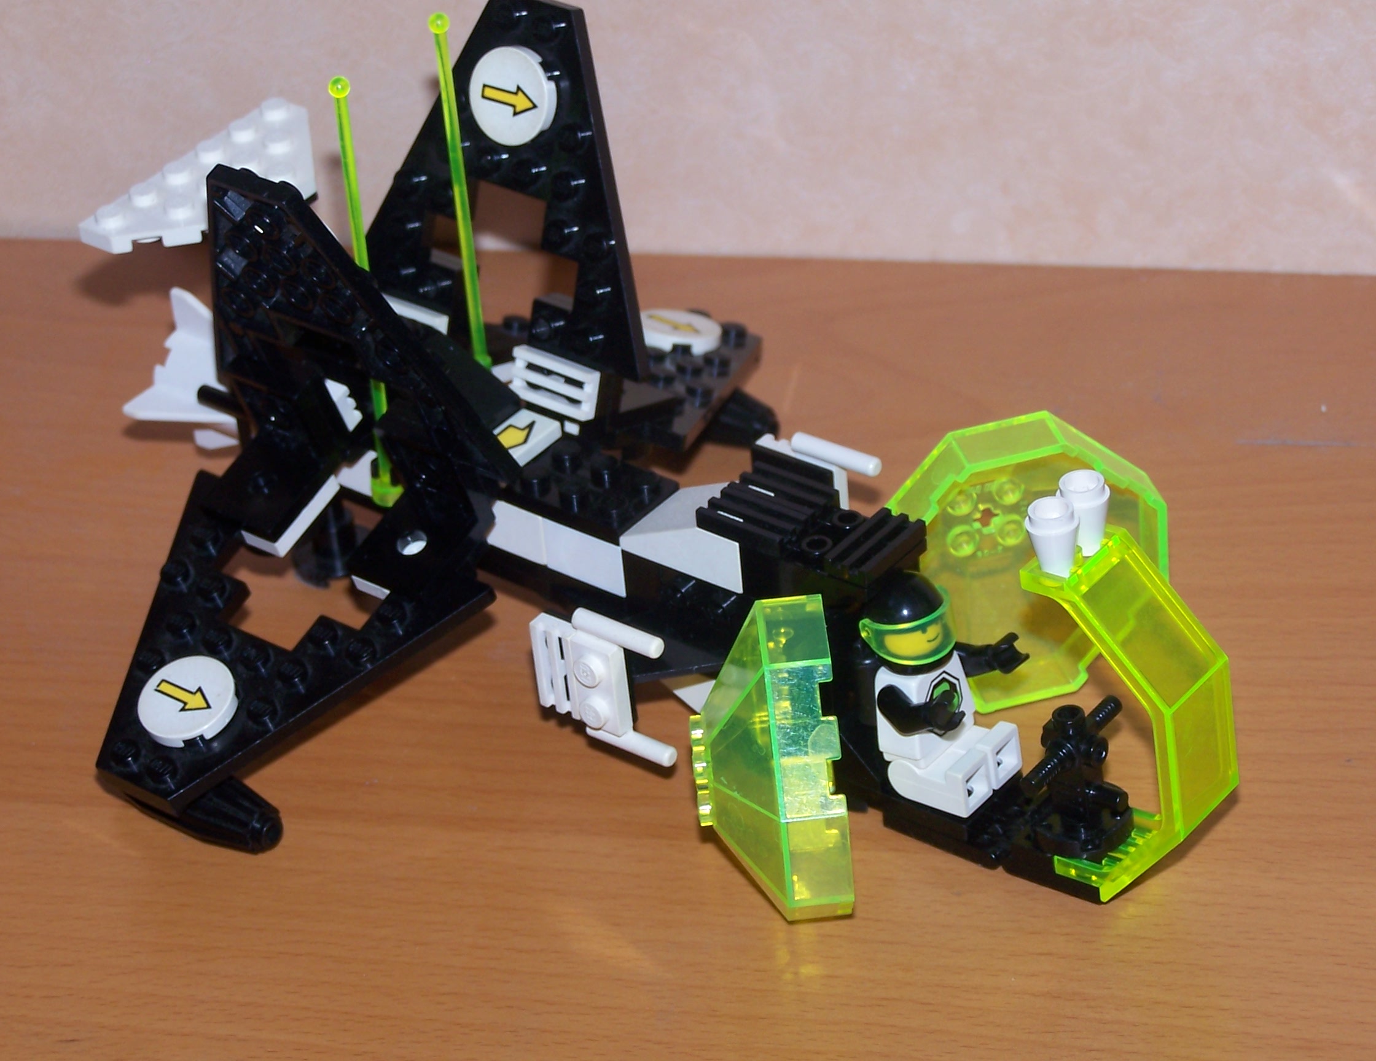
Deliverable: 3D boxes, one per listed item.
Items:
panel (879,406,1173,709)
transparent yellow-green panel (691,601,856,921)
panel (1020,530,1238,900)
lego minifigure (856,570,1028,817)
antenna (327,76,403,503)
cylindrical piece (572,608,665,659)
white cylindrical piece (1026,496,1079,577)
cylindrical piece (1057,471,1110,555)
[{"bbox_3d":[0.050,0.002,0.683,0.048,0.048,0.020,-12,35,-10],"label":"panel"},{"bbox_3d":[0.012,0.035,0.640,0.020,0.048,0.048,-5,35,0],"label":"transparent yellow-green panel"},{"bbox_3d":[0.065,0.028,0.627,0.024,0.057,0.016,16,40,36],"label":"panel"},{"bbox_3d":[0.039,0.023,0.650,0.021,0.033,0.024,21,42,32],"label":"lego minifigure"},{"bbox_3d":[-0.051,-0.037,0.670,0.007,0.077,0.007,-2,36,2],"label":"antenna"},{"bbox_3d":[-0.010,0.015,0.646,0.016,0.003,0.003,21,42,32],"label":"cylindrical piece"},{"bbox_3d":[0.052,0.002,0.612,0.008,0.011,0.008,-7,31,4],"label":"white cylindrical piece"},{"bbox_3d":[0.057,-0.002,0.617,0.008,0.011,0.008,-7,31,4],"label":"cylindrical piece"}]

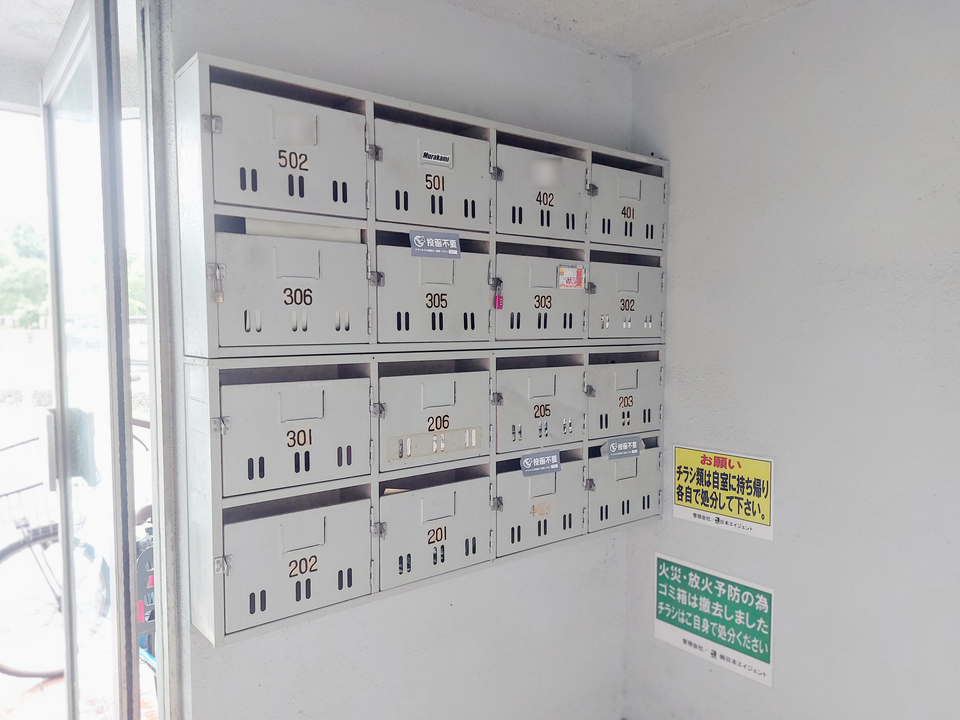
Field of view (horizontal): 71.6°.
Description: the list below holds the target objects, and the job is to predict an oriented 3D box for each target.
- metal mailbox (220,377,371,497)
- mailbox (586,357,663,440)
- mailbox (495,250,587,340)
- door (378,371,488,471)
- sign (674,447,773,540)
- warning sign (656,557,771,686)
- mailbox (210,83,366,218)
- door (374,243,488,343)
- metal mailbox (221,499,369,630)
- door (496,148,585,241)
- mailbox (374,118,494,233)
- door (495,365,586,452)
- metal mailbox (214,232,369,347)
[{"bbox_3d":[-0.331,0.135,1.225,0.284,0.191,0.020,-3,4,-37],"label":"metal mailbox"},{"bbox_3d":[0.349,0.096,1.851,0.290,0.208,0.150,-3,4,-37],"label":"mailbox"},{"bbox_3d":[0.106,-0.155,1.651,0.290,0.208,0.150,-3,4,-37],"label":"mailbox"},{"bbox_3d":[-0.089,0.127,1.422,0.287,0.193,0.030,-3,4,-38],"label":"door"},{"bbox_3d":[0.644,0.351,1.789,0.010,0.207,0.293,-3,3,-40],"label":"sign"},{"bbox_3d":[0.628,0.704,1.829,0.010,0.255,0.356,-3,4,-40],"label":"warning sign"},{"bbox_3d":[-0.379,-0.377,1.267,0.290,0.208,0.150,-3,4,-37],"label":"mailbox"},{"bbox_3d":[-0.091,-0.135,1.406,0.285,0.194,0.015,-3,4,-37],"label":"door"},{"bbox_3d":[-0.330,0.375,1.238,0.284,0.192,0.020,-3,4,-37],"label":"metal mailbox"},{"bbox_3d":[0.150,-0.389,1.578,0.285,0.194,0.015,-3,4,-37],"label":"door"},{"bbox_3d":[-0.121,-0.381,1.431,0.287,0.199,0.120,-3,4,-38],"label":"mailbox"},{"bbox_3d":[0.151,0.115,1.606,0.285,0.194,0.015,-3,4,-37],"label":"door"},{"bbox_3d":[-0.331,-0.123,1.211,0.284,0.192,0.020,-3,4,-37],"label":"metal mailbox"}]

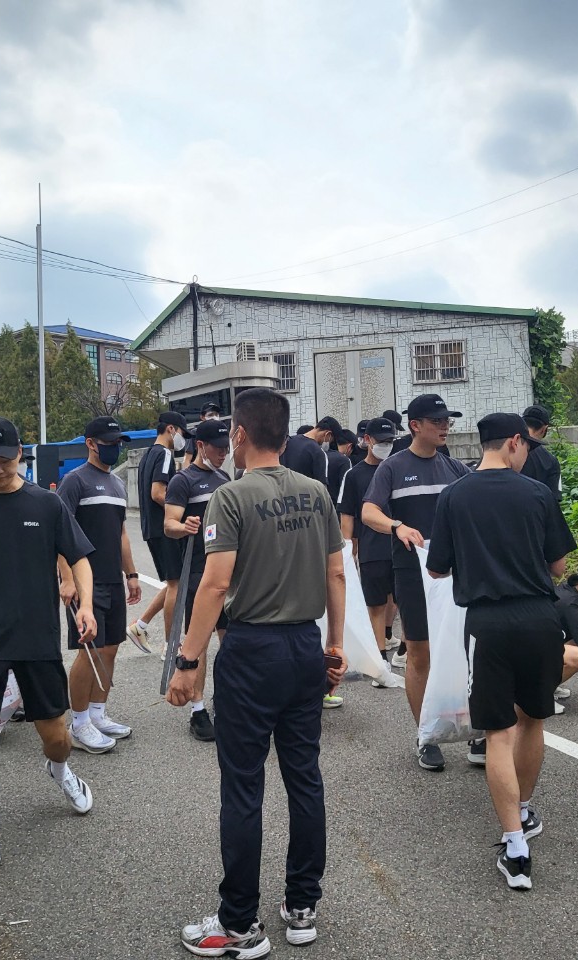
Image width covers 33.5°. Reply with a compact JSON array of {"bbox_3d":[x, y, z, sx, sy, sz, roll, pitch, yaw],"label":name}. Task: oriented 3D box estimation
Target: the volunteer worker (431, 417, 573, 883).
[{"bbox_3d":[0.811,0.604,3.760,0.560,1.740,0.460,-2,-4,4],"label":"volunteer worker"}]

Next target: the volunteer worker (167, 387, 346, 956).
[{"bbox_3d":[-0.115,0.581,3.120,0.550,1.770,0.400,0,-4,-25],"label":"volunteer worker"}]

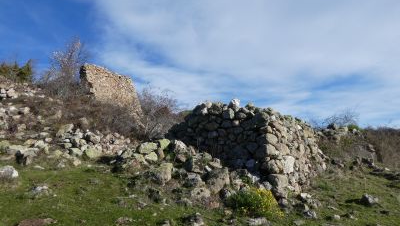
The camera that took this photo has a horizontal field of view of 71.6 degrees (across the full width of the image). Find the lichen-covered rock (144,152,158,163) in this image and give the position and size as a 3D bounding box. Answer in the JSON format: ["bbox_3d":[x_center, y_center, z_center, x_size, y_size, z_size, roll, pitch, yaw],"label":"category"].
[{"bbox_3d":[-1.277,1.171,7.300,0.360,0.310,0.300,0,-2,0],"label":"lichen-covered rock"}]

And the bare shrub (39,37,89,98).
[{"bbox_3d":[-8.122,-2.648,16.500,2.600,3.500,2.300,0,-2,0],"label":"bare shrub"}]

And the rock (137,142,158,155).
[{"bbox_3d":[-1.411,0.973,7.600,0.530,0.380,0.420,0,-2,0],"label":"rock"}]

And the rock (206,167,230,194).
[{"bbox_3d":[0.420,1.534,6.300,0.520,0.550,0.450,0,-2,0],"label":"rock"}]

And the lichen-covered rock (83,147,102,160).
[{"bbox_3d":[-3.218,1.212,8.300,0.580,0.370,0.450,0,-2,0],"label":"lichen-covered rock"}]

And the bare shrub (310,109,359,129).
[{"bbox_3d":[6.548,0.365,13.500,2.100,1.050,1.600,0,-2,0],"label":"bare shrub"}]

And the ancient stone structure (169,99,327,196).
[{"bbox_3d":[1.600,0.820,8.700,3.500,2.300,3.800,-2,-2,42],"label":"ancient stone structure"}]

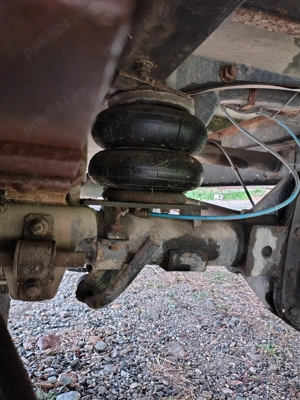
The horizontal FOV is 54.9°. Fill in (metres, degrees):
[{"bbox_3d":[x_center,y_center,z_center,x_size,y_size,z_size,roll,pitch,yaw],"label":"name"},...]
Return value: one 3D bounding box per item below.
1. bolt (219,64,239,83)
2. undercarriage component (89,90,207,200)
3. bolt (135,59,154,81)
[{"bbox_3d":[0.136,-0.219,0.500,0.029,0.029,0.023,0,-2,-18],"label":"bolt"},{"bbox_3d":[-0.003,-0.069,0.430,0.169,0.139,0.169,4,1,0],"label":"undercarriage component"},{"bbox_3d":[-0.007,-0.167,0.370,0.025,0.027,0.025,3,2,0],"label":"bolt"}]

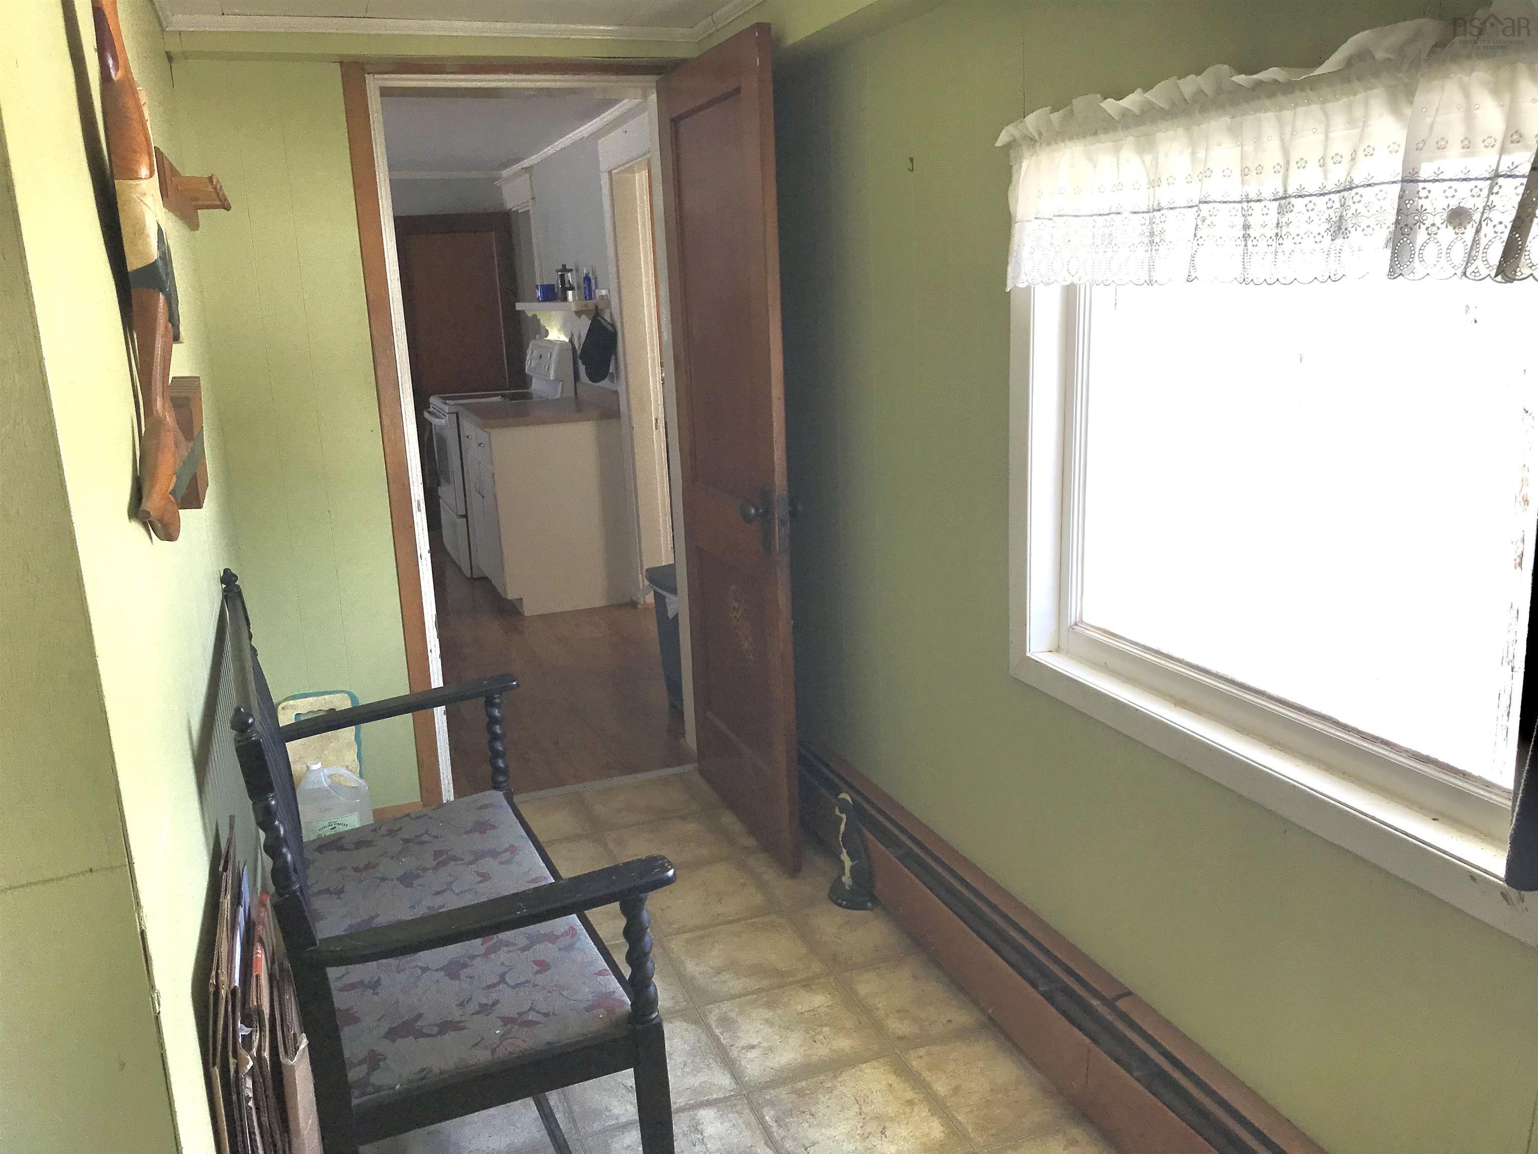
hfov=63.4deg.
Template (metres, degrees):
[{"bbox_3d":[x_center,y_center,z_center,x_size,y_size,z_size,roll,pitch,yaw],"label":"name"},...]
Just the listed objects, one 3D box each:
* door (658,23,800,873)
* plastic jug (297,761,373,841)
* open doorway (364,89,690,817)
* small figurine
[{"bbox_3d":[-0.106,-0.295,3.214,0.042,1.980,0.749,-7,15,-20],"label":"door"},{"bbox_3d":[-1.128,0.616,3.244,0.186,0.295,0.126,-7,14,-19],"label":"plastic jug"},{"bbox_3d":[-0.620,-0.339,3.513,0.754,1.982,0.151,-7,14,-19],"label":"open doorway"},{"bbox_3d":[0.188,0.642,2.945,0.090,0.279,0.096,-7,14,-19],"label":"small figurine"}]

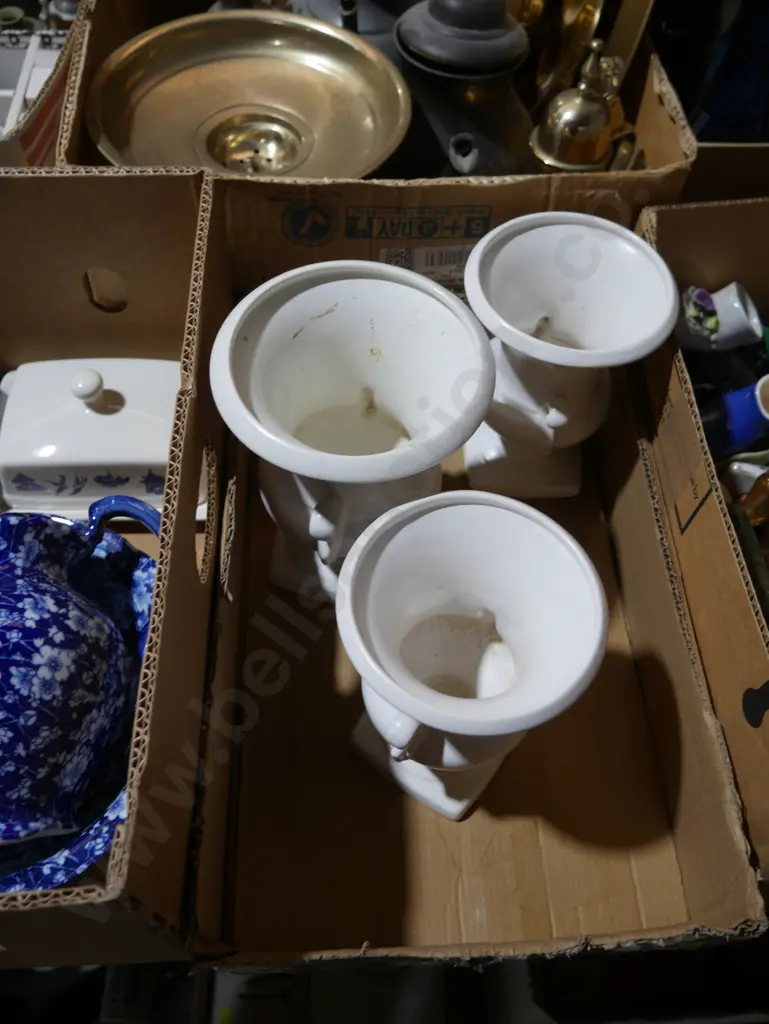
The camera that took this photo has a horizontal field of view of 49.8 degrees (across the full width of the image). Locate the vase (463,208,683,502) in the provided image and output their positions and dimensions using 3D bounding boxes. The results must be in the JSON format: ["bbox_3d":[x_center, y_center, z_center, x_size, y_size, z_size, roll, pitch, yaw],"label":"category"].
[{"bbox_3d":[0.113,-0.097,0.588,0.132,0.186,0.132,4,58,0],"label":"vase"}]

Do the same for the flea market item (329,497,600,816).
[{"bbox_3d":[0.040,0.091,0.470,0.130,0.186,0.130,1,58,-2],"label":"flea market item"}]

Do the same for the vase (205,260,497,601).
[{"bbox_3d":[-0.019,-0.026,0.522,0.152,0.214,0.152,1,58,-2],"label":"vase"}]

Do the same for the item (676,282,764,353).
[{"bbox_3d":[0.231,-0.133,0.570,0.048,0.048,0.047,-14,86,-52],"label":"item"}]

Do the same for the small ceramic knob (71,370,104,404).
[{"bbox_3d":[-0.207,-0.087,0.578,0.022,0.025,0.022,1,59,-2],"label":"small ceramic knob"}]

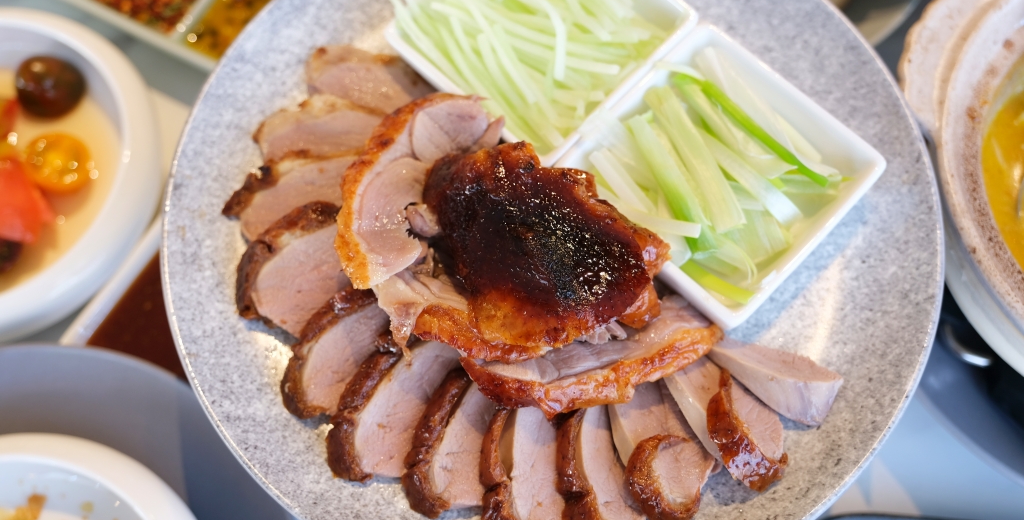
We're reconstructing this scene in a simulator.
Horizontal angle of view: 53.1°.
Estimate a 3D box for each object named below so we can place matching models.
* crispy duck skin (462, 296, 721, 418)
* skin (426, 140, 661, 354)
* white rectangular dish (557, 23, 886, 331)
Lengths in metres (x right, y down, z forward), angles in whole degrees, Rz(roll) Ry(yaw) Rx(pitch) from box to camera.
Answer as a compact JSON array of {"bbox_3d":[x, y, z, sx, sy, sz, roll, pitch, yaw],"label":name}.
[{"bbox_3d":[0.029,0.034,0.376,0.093,0.025,0.040,-14,67,-5],"label":"crispy duck skin"},{"bbox_3d":[0.013,-0.004,0.384,0.089,0.030,0.068,23,69,11],"label":"skin"},{"bbox_3d":[0.082,-0.032,0.412,0.093,0.030,0.093,42,74,17],"label":"white rectangular dish"}]

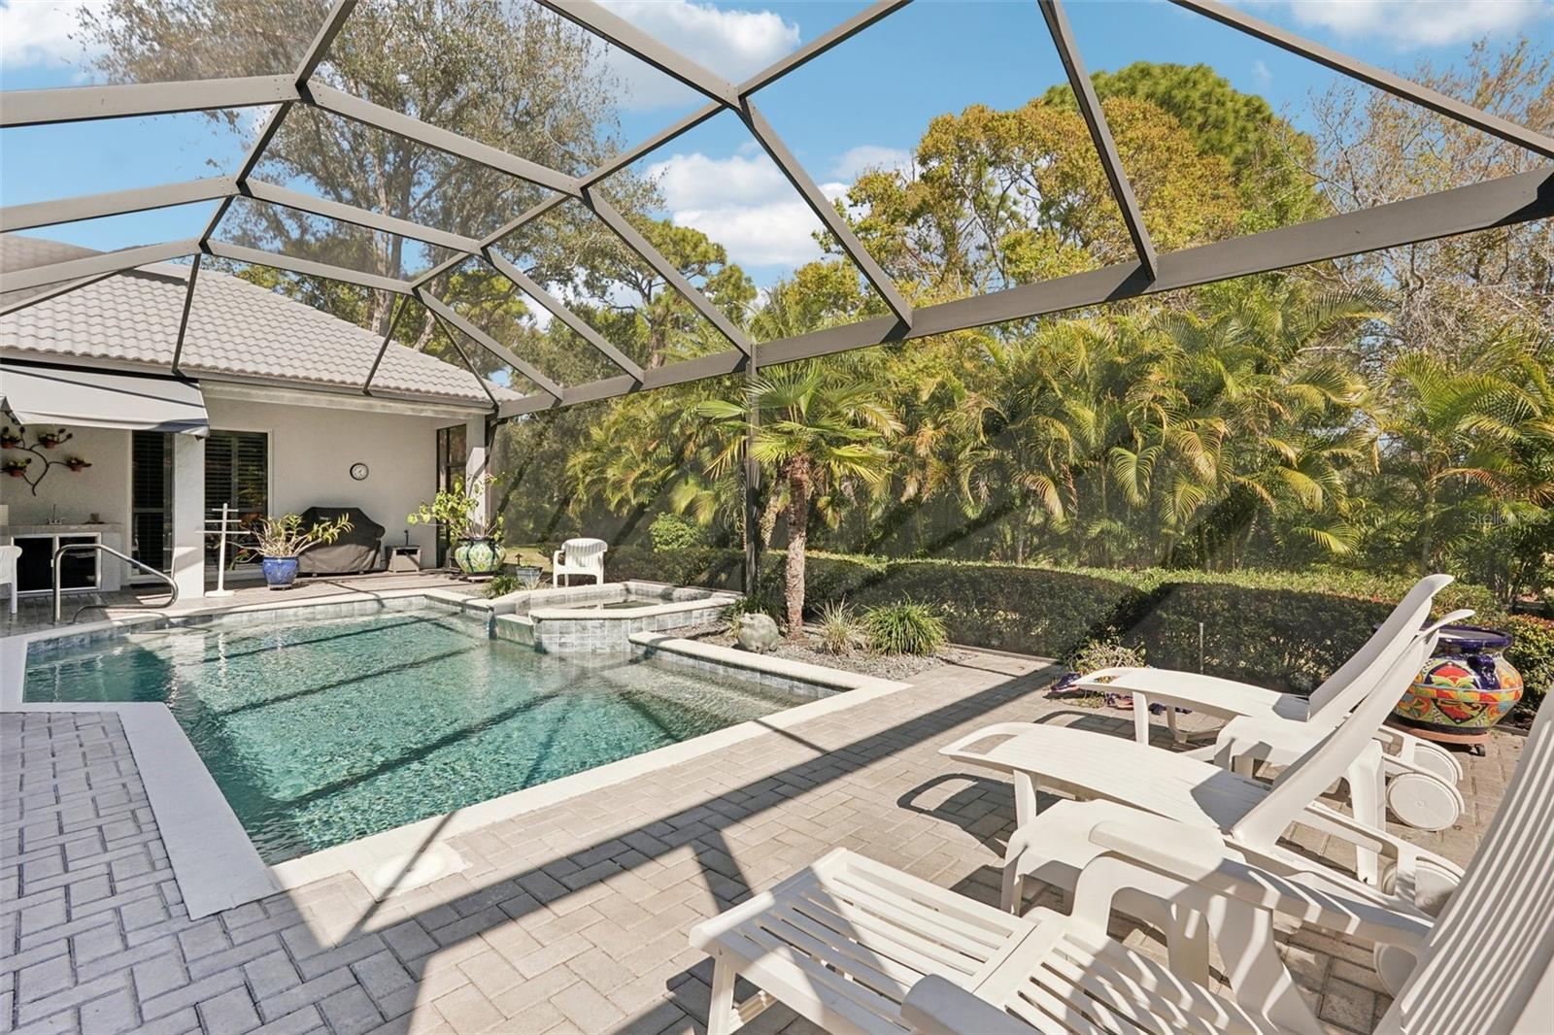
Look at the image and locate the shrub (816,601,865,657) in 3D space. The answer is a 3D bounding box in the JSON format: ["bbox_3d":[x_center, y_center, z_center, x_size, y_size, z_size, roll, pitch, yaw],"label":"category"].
[{"bbox_3d":[0.565,0.955,6.120,0.460,0.470,0.460,0,0,0],"label":"shrub"}]

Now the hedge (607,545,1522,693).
[{"bbox_3d":[0.960,0.810,7.830,9.700,0.800,1.000,0,0,43],"label":"hedge"}]

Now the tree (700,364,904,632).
[{"bbox_3d":[0.220,-0.150,6.620,1.900,2.680,1.850,0,0,0],"label":"tree"}]

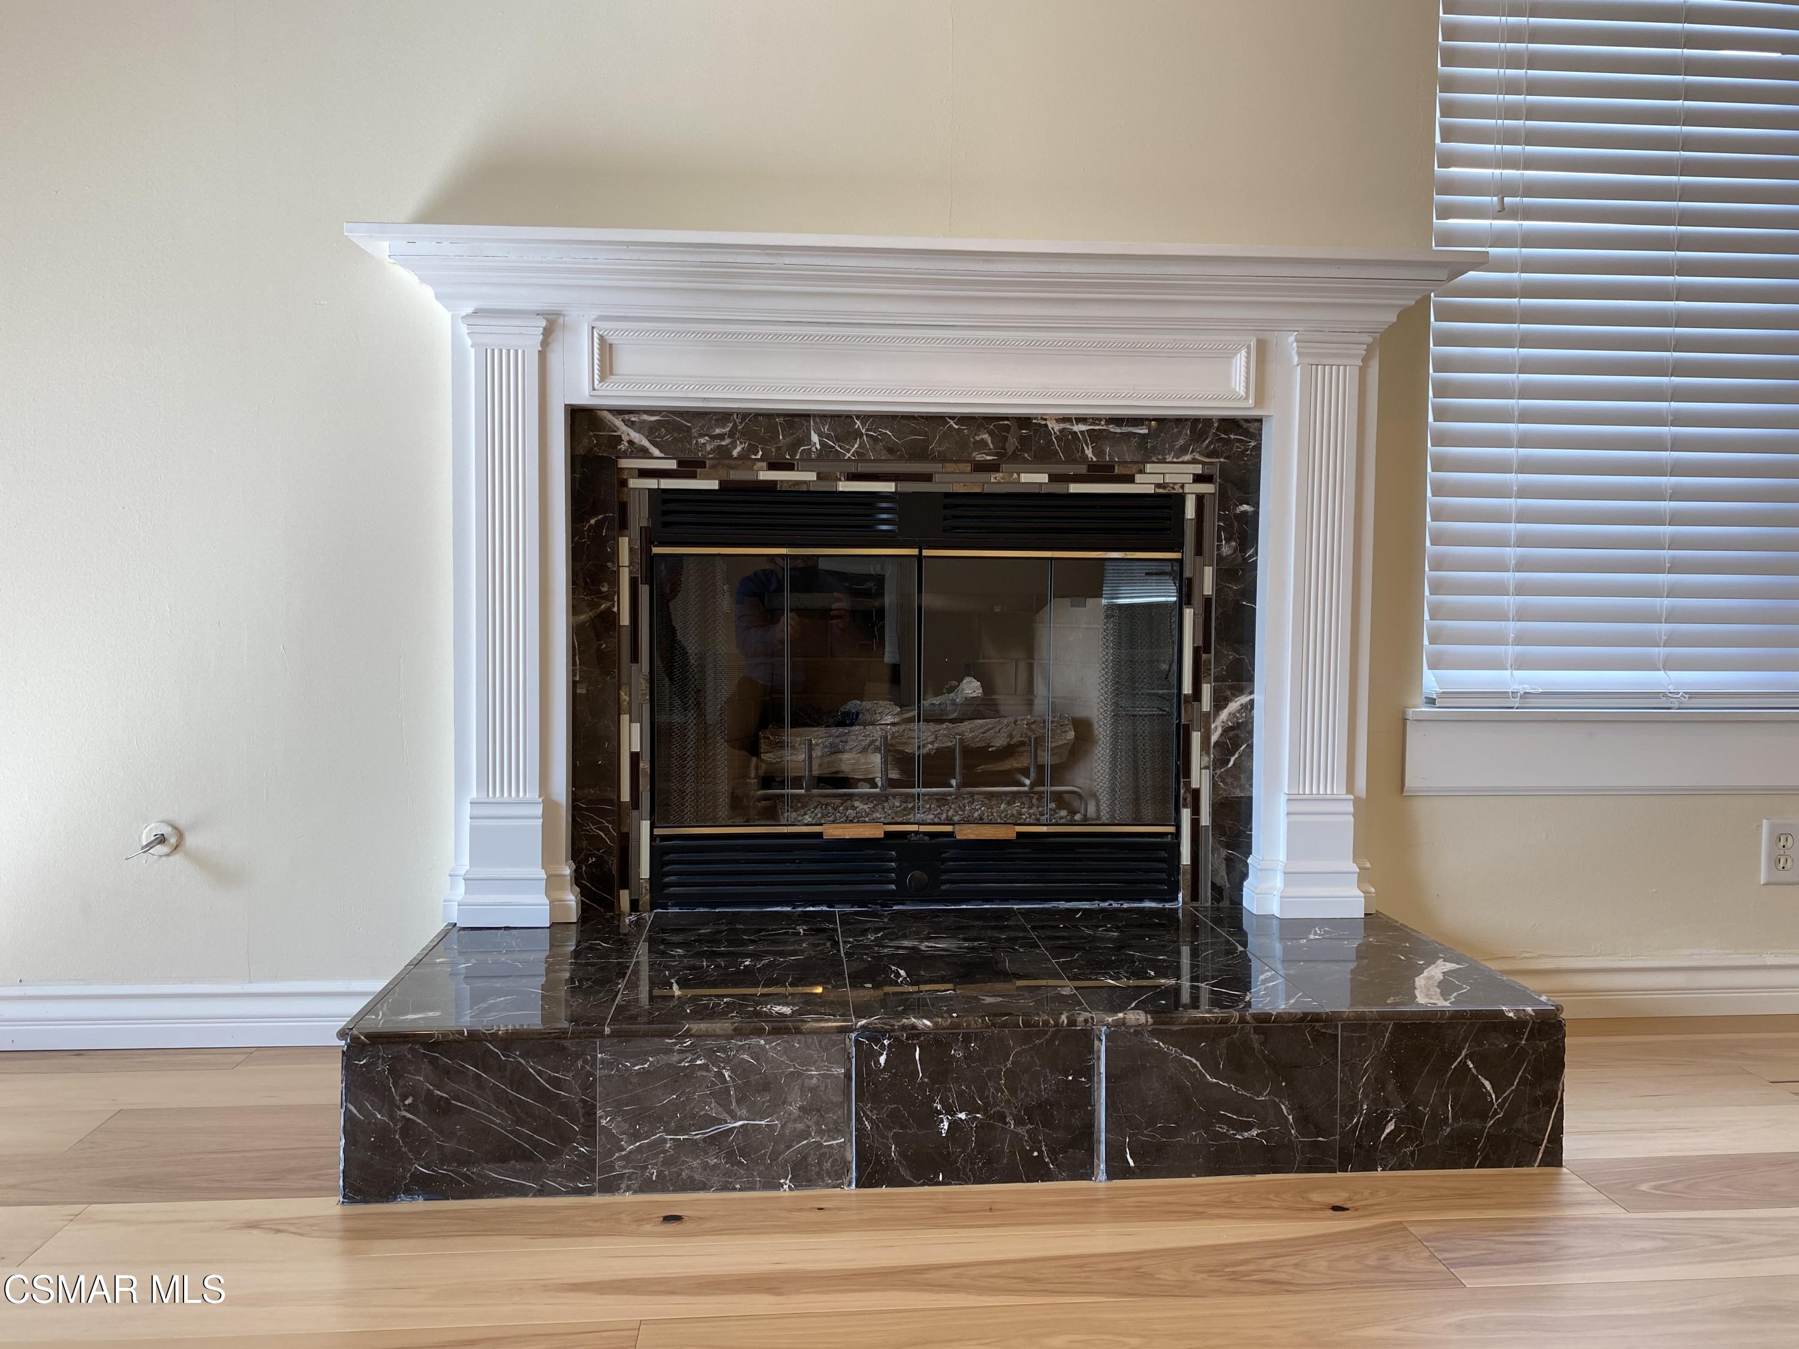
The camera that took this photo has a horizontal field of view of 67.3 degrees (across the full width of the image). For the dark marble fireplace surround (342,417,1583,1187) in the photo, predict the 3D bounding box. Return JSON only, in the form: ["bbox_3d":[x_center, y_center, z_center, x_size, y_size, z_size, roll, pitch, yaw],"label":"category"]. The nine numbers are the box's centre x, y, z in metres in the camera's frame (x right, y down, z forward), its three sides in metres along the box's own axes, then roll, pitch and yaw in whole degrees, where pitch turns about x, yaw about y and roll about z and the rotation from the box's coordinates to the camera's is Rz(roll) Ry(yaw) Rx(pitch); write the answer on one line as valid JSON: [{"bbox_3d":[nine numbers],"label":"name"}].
[{"bbox_3d":[0.076,0.106,2.001,1.577,1.062,0.623,0,3,-5],"label":"dark marble fireplace surround"}]

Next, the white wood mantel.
[{"bbox_3d":[0.048,-0.135,2.209,1.776,1.089,0.180,0,3,-5],"label":"white wood mantel"}]

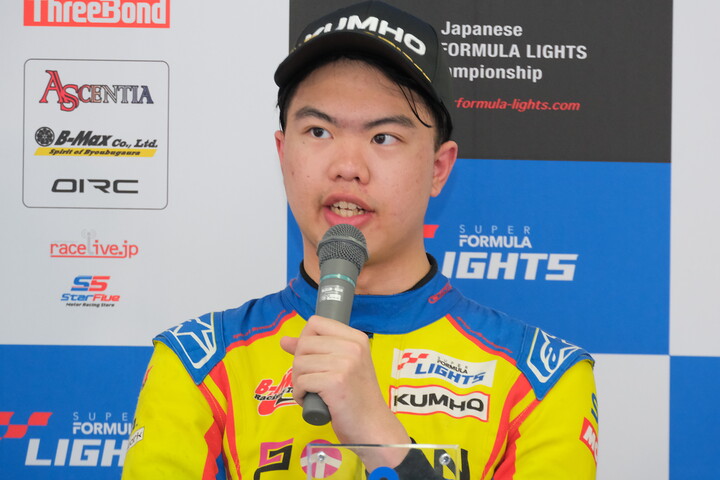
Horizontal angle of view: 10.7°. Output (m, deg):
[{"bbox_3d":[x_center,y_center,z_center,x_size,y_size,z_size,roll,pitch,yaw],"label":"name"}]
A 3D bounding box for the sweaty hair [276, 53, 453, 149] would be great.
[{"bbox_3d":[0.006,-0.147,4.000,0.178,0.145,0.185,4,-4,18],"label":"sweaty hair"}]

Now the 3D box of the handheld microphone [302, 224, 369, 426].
[{"bbox_3d":[-0.029,0.083,3.820,0.051,0.220,0.051,4,-28,8],"label":"handheld microphone"}]

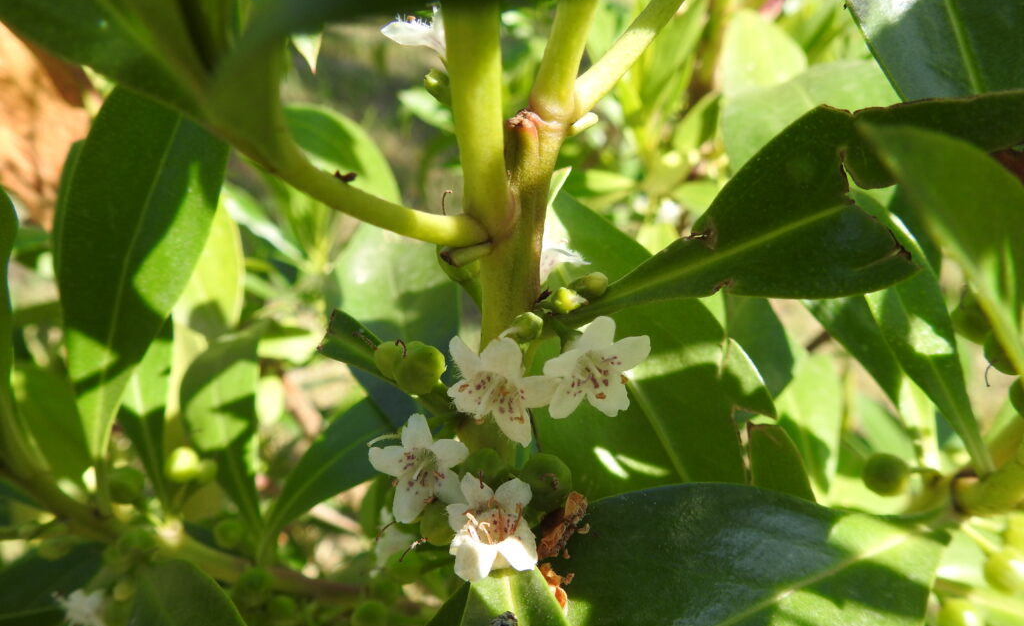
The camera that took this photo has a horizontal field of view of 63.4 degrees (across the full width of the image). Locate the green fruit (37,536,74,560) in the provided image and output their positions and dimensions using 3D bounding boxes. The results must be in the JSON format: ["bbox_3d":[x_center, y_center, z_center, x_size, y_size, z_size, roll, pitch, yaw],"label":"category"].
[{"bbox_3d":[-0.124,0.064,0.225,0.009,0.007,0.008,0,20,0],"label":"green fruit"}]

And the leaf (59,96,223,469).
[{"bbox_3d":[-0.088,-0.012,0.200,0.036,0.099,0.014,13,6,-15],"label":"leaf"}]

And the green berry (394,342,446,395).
[{"bbox_3d":[-0.015,0.009,0.133,0.008,0.008,0.008,0,22,0],"label":"green berry"}]

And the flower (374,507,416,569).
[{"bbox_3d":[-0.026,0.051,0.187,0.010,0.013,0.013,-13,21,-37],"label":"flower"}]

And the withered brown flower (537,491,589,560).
[{"bbox_3d":[0.009,0.037,0.143,0.009,0.011,0.009,2,20,0],"label":"withered brown flower"}]

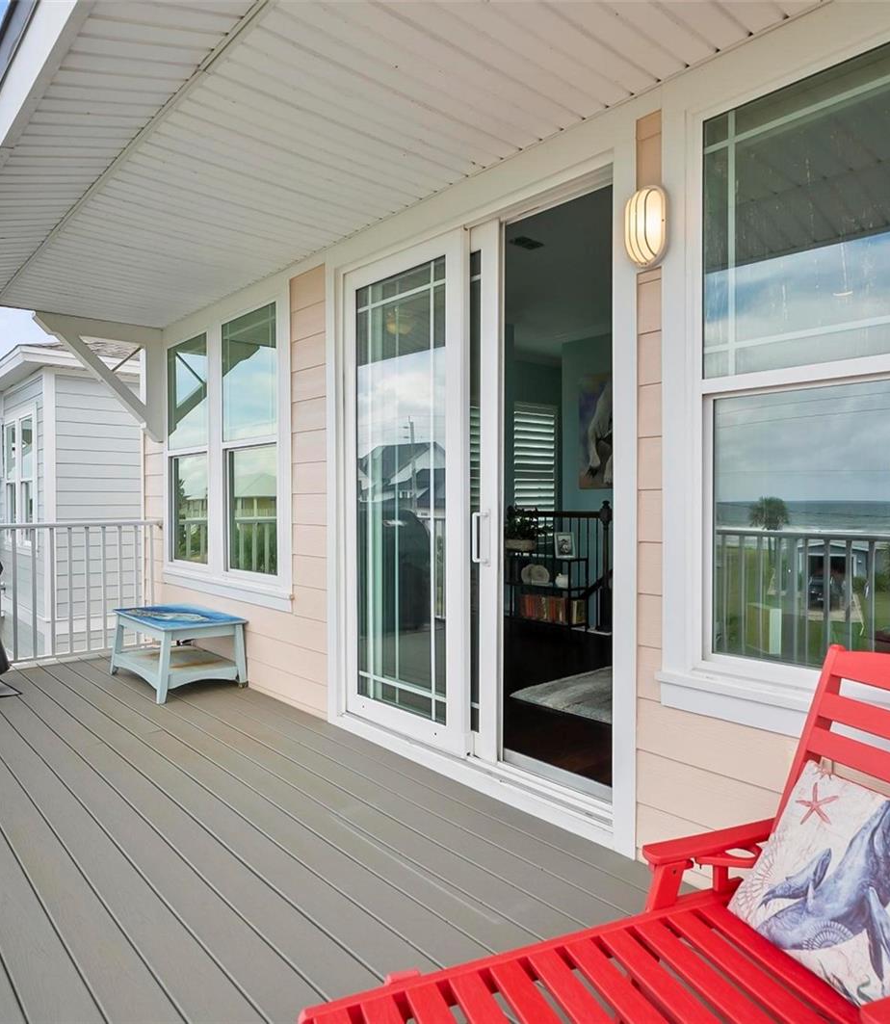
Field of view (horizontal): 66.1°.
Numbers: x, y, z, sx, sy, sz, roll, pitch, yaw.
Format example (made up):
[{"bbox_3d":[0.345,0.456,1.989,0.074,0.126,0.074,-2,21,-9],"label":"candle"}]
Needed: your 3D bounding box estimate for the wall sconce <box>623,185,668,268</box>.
[{"bbox_3d":[0.651,-0.944,2.254,0.090,0.264,0.147,-1,1,-43],"label":"wall sconce"}]

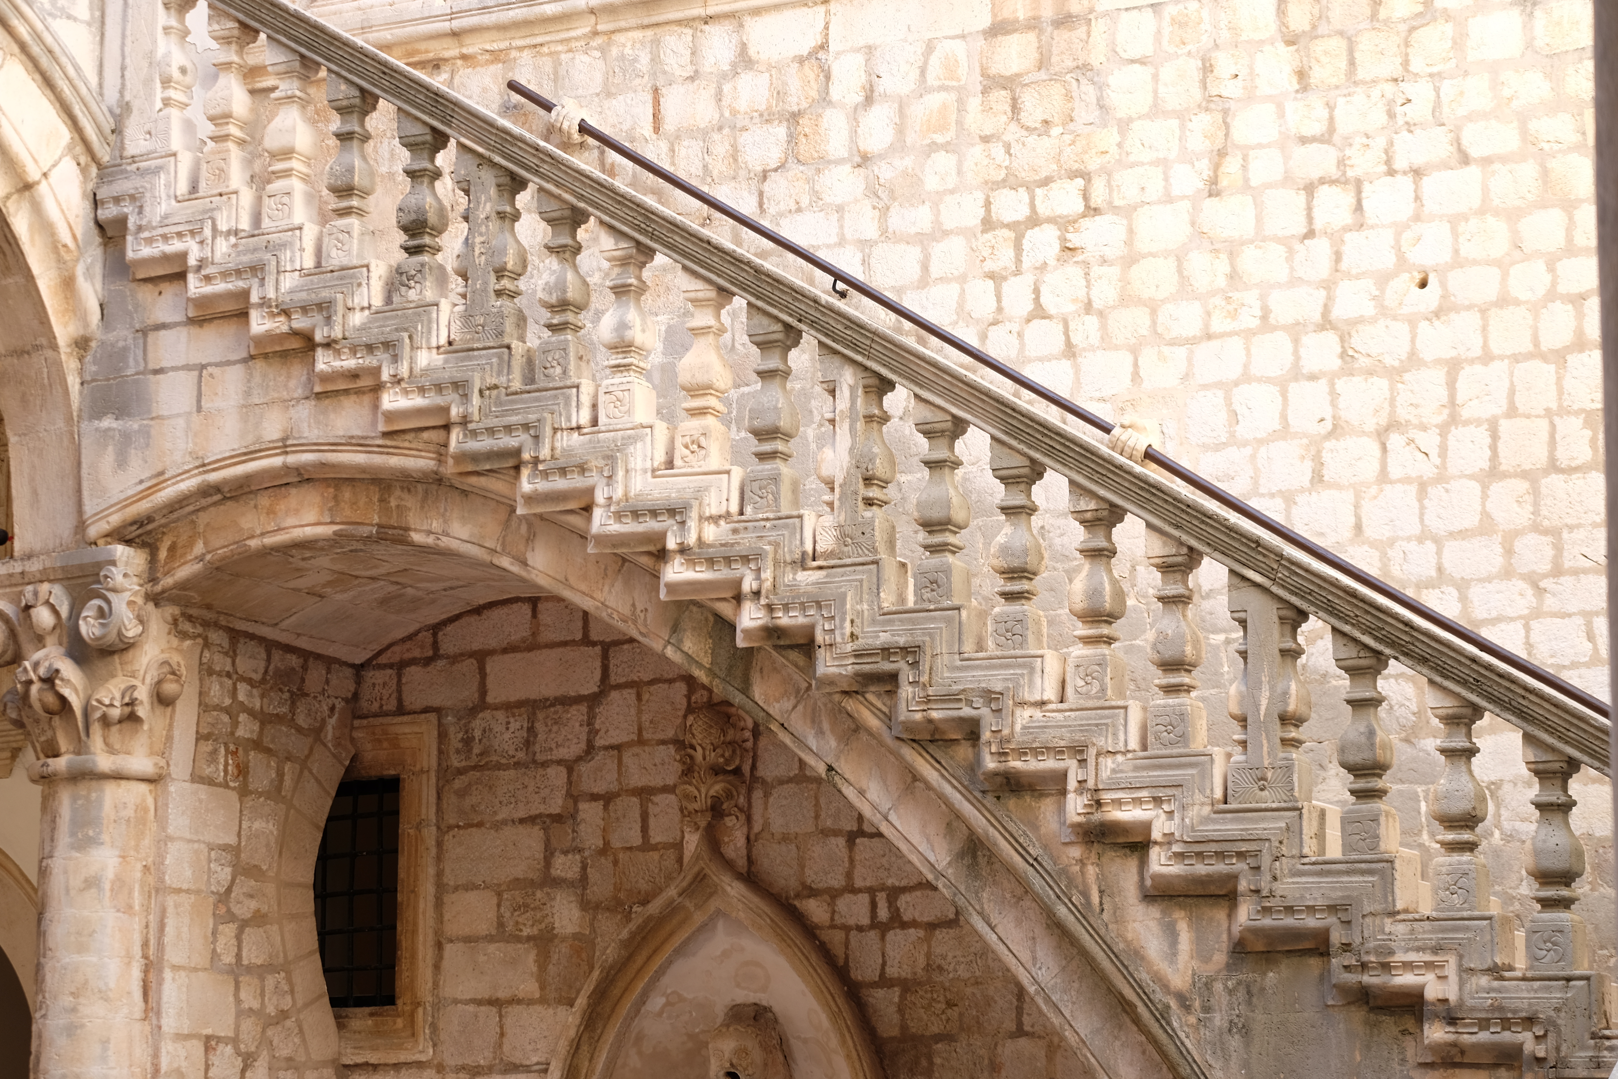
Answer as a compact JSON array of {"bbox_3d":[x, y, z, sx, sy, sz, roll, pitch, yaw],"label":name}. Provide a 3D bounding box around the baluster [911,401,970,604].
[{"bbox_3d":[0.440,-0.124,11.534,0.146,0.710,0.143,-5,-10,29],"label":"baluster"}]

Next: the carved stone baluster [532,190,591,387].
[{"bbox_3d":[-0.857,-0.883,12.394,0.146,0.710,0.143,-5,-10,29],"label":"carved stone baluster"}]

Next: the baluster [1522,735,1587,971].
[{"bbox_3d":[2.202,0.925,10.361,0.146,0.710,0.143,-5,-10,29],"label":"baluster"}]

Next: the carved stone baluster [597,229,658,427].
[{"bbox_3d":[-0.655,-0.760,12.721,0.157,0.739,0.157,-4,-10,26],"label":"carved stone baluster"}]

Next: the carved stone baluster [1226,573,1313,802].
[{"bbox_3d":[1.426,0.469,10.876,0.225,0.720,0.143,-5,-10,29],"label":"carved stone baluster"}]

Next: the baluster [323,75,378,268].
[{"bbox_3d":[-1.681,-1.340,12.938,0.146,0.710,0.143,-5,-10,29],"label":"baluster"}]

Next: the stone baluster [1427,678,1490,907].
[{"bbox_3d":[2.047,0.821,11.111,0.157,0.716,0.157,-4,-10,26],"label":"stone baluster"}]

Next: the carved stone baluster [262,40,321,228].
[{"bbox_3d":[-1.986,-1.554,13.508,0.157,0.747,0.157,-4,-10,26],"label":"carved stone baluster"}]

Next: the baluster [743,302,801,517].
[{"bbox_3d":[-0.127,-0.454,12.403,0.157,0.750,0.157,-4,-10,26],"label":"baluster"}]

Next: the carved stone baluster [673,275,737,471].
[{"bbox_3d":[-0.360,-0.582,12.063,0.146,0.710,0.143,-5,-10,29],"label":"carved stone baluster"}]

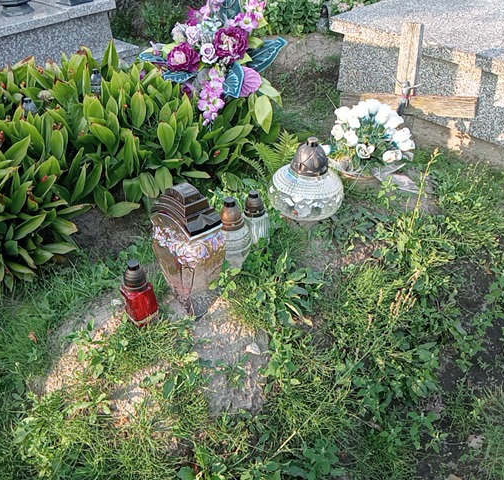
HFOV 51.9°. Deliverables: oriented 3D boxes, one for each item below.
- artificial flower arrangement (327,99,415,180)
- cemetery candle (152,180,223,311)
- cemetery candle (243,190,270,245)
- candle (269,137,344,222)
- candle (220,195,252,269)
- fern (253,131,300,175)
[{"bbox_3d":[0.424,-0.335,1.876,0.295,0.270,0.280,-1,38,0],"label":"artificial flower arrangement"},{"bbox_3d":[-0.160,0.028,1.336,0.105,0.374,0.147,-31,47,-33],"label":"cemetery candle"},{"bbox_3d":[0.021,-0.064,1.603,0.082,0.188,0.082,-1,38,0],"label":"cemetery candle"},{"bbox_3d":[0.178,-0.209,1.718,0.243,0.270,0.243,-1,38,0],"label":"candle"},{"bbox_3d":[-0.049,-0.022,1.509,0.098,0.237,0.098,-1,38,0],"label":"candle"},{"bbox_3d":[0.117,-0.325,1.957,0.200,0.160,0.200,-1,38,0],"label":"fern"}]

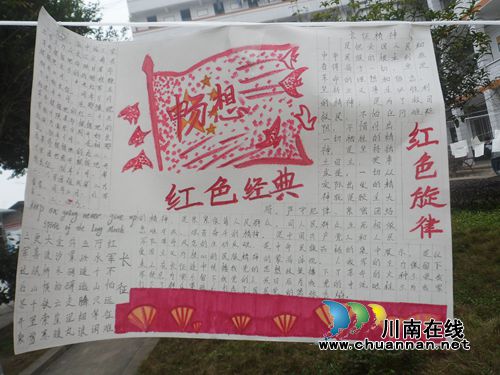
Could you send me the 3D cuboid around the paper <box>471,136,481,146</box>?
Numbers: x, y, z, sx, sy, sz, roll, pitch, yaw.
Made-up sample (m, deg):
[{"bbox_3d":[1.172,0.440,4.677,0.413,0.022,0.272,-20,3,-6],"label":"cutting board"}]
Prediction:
[{"bbox_3d":[6.649,-1.356,11.500,0.260,0.280,0.060,-9,-3,25],"label":"paper"}]

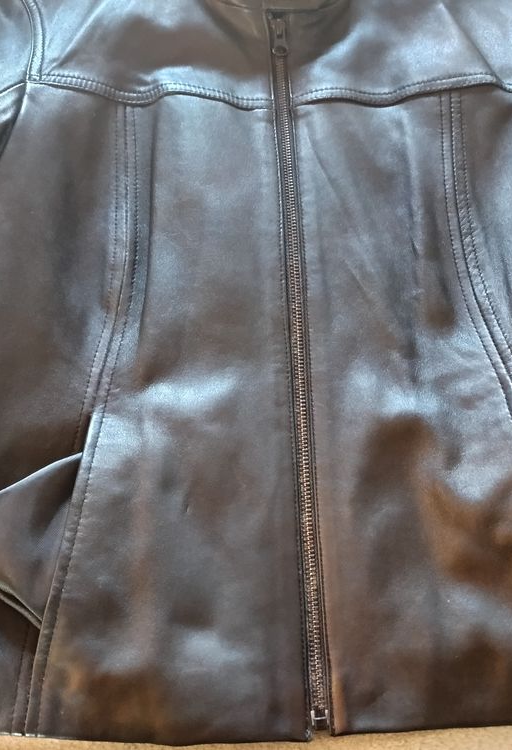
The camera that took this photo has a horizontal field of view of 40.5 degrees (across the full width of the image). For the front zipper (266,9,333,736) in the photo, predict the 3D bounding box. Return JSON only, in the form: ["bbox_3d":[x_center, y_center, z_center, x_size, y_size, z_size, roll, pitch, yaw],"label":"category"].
[{"bbox_3d":[0.026,-0.046,0.449,0.018,0.015,0.505,-2,71,-1],"label":"front zipper"}]

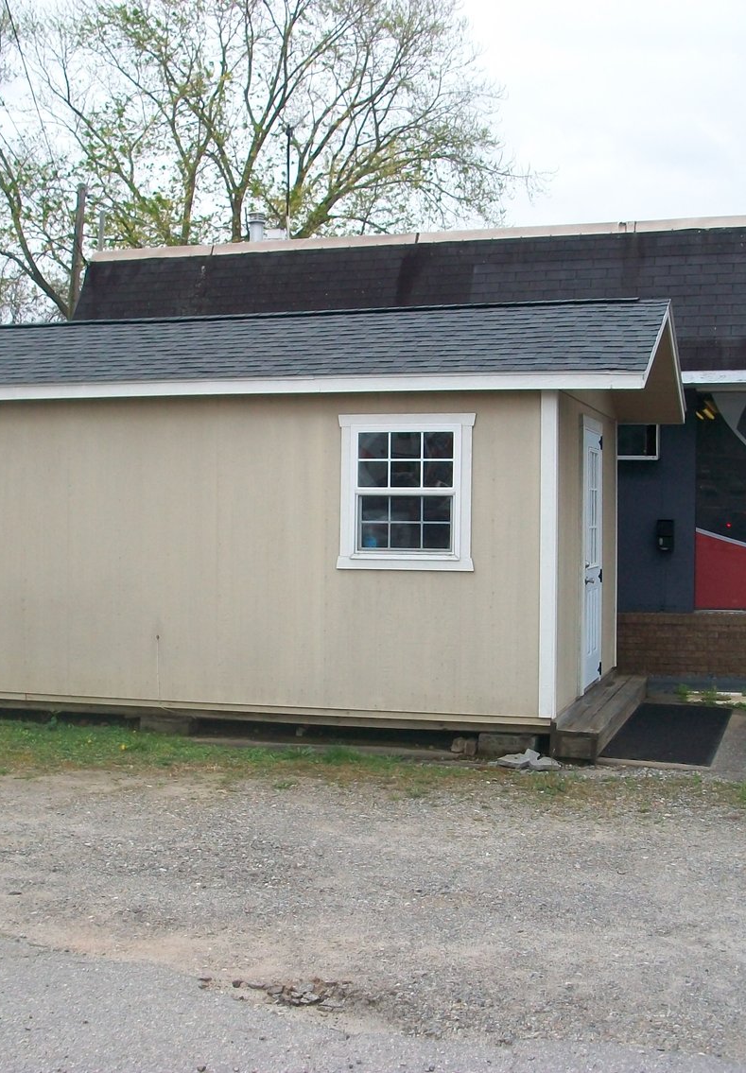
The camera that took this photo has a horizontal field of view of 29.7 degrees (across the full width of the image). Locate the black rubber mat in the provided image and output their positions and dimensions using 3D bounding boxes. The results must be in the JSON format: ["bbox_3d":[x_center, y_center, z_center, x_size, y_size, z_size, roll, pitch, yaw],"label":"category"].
[{"bbox_3d":[2.277,1.465,10.653,0.750,0.015,2.680,1,2,17],"label":"black rubber mat"}]

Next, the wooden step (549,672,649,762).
[{"bbox_3d":[1.822,1.369,10.920,0.280,0.190,3.060,1,2,17],"label":"wooden step"}]

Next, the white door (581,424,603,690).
[{"bbox_3d":[1.727,0.170,11.072,0.050,2.050,0.930,1,2,17],"label":"white door"}]

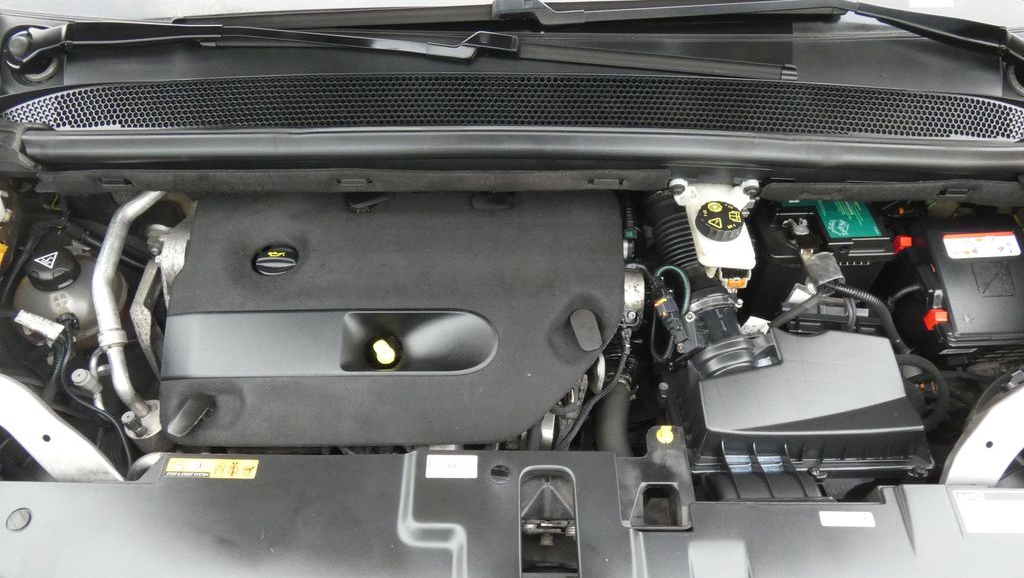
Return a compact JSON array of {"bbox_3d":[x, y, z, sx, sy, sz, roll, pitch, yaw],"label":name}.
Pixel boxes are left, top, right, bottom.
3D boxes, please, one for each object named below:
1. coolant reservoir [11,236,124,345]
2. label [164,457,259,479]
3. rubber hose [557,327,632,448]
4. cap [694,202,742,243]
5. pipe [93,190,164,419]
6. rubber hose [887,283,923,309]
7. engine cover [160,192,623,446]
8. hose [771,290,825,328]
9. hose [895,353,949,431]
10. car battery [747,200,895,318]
[{"bbox_3d":[-0.592,0.010,1.000,0.140,0.160,0.140,0,48,0],"label":"coolant reservoir"},{"bbox_3d":[-0.319,0.190,0.784,0.098,0.002,0.025,0,48,0],"label":"label"},{"bbox_3d":[0.102,0.127,0.915,0.045,0.050,0.155,28,54,23],"label":"rubber hose"},{"bbox_3d":[0.269,-0.088,0.960,0.061,0.024,0.061,0,48,0],"label":"cap"},{"bbox_3d":[-0.479,0.001,0.975,0.110,0.110,0.360,0,48,0],"label":"pipe"},{"bbox_3d":[0.541,0.010,1.020,0.072,0.020,0.015,-26,53,-21],"label":"rubber hose"},{"bbox_3d":[-0.148,0.026,0.925,0.555,0.090,0.375,0,48,0],"label":"engine cover"},{"bbox_3d":[0.378,0.026,0.979,0.105,0.025,0.022,-28,54,-23],"label":"hose"},{"bbox_3d":[0.516,0.131,0.932,0.062,0.045,0.110,0,48,0],"label":"hose"},{"bbox_3d":[0.438,-0.088,1.159,0.178,0.190,0.265,0,48,0],"label":"car battery"}]

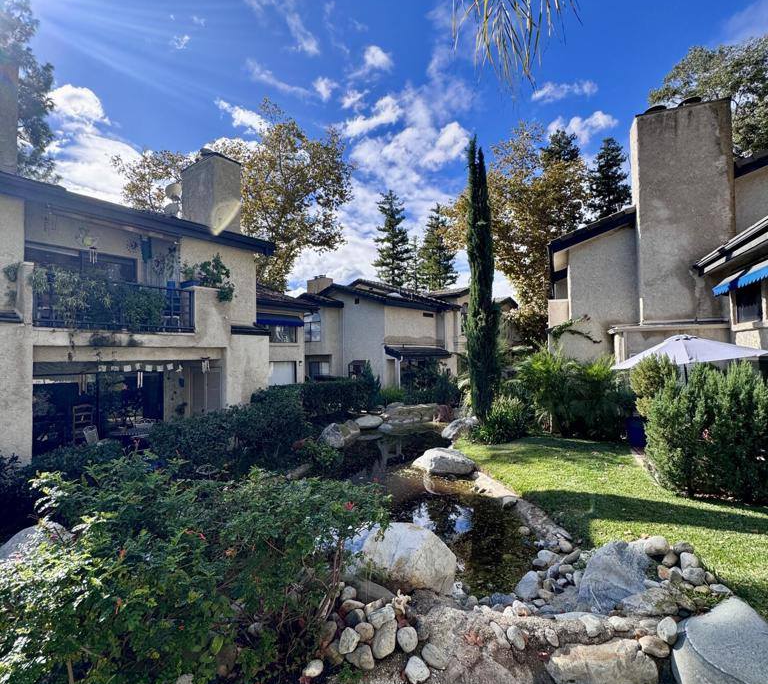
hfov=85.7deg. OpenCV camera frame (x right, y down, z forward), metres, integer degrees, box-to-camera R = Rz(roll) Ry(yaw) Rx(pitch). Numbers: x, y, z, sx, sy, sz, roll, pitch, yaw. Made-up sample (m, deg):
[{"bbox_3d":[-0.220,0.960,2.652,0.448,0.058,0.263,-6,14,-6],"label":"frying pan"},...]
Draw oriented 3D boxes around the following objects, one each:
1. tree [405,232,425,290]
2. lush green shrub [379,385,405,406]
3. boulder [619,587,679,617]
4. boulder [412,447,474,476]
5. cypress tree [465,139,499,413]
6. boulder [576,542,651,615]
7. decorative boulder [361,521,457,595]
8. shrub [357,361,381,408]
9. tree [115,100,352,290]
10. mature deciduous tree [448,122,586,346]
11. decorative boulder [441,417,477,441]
[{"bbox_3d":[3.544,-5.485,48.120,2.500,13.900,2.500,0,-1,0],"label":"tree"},{"bbox_3d":[0.272,1.932,14.963,0.950,0.750,0.850,0,-1,0],"label":"lush green shrub"},{"bbox_3d":[2.147,2.099,3.358,0.450,0.180,0.330,0,-1,0],"label":"boulder"},{"bbox_3d":[1.088,2.112,7.408,1.140,0.440,0.850,0,-1,0],"label":"boulder"},{"bbox_3d":[2.735,-1.684,11.537,0.980,8.000,0.950,0,-1,0],"label":"cypress tree"},{"bbox_3d":[1.804,1.846,3.284,0.530,0.400,0.430,0,-1,0],"label":"boulder"},{"bbox_3d":[0.218,1.909,3.682,0.820,0.470,0.620,0,-1,0],"label":"decorative boulder"},{"bbox_3d":[-0.560,1.551,14.972,0.870,1.700,0.870,0,-1,0],"label":"shrub"},{"bbox_3d":[-7.677,-4.797,22.103,11.800,15.300,11.000,0,-1,0],"label":"tree"},{"bbox_3d":[6.524,-4.048,20.085,6.900,12.700,6.500,0,-1,0],"label":"mature deciduous tree"},{"bbox_3d":[1.889,2.115,10.459,0.720,0.500,1.150,-1,-2,42],"label":"decorative boulder"}]

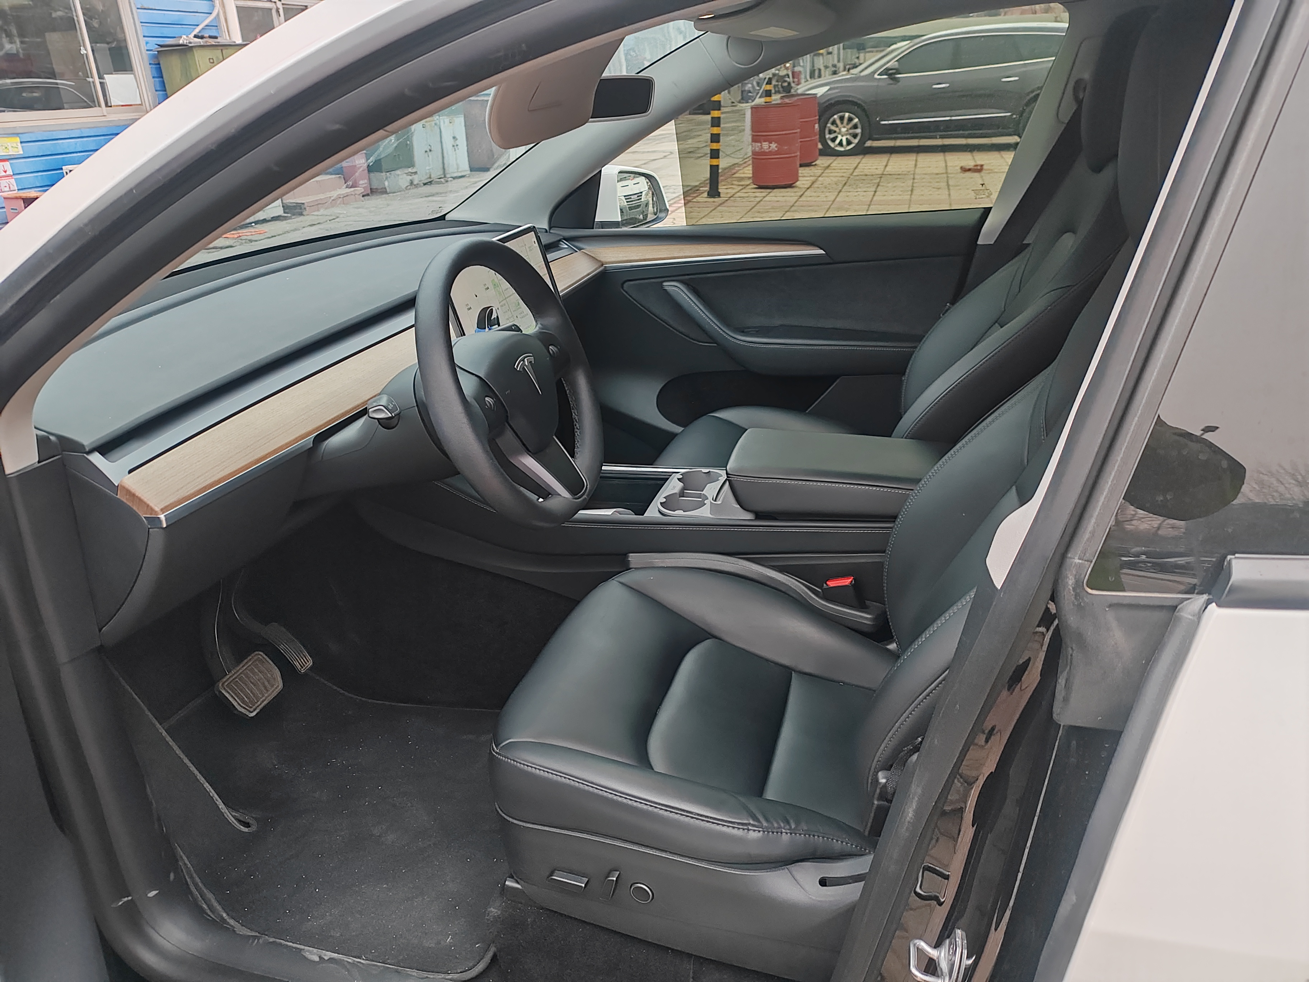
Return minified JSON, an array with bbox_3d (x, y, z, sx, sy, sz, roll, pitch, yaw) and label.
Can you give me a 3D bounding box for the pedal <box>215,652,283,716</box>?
[{"bbox_3d":[-0.655,0.316,1.659,0.023,0.073,0.100,-39,6,29],"label":"pedal"}]

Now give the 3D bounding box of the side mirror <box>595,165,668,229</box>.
[{"bbox_3d":[-0.073,-0.717,2.517,0.125,0.168,0.205,13,27,30],"label":"side mirror"}]

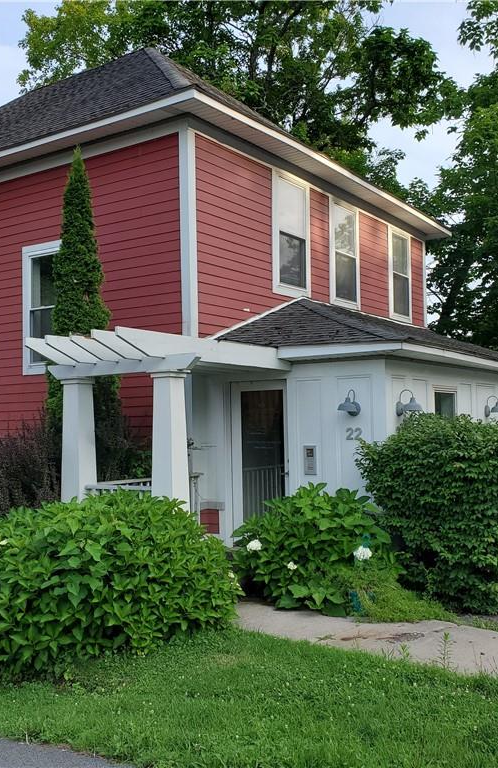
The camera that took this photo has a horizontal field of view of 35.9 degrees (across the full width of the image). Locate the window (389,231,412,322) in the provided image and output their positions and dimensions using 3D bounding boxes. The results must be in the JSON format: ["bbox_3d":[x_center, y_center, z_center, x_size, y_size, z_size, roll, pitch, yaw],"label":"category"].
[{"bbox_3d":[2.944,-2.086,14.789,0.120,1.744,1.109,-3,-3,33],"label":"window"}]

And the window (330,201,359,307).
[{"bbox_3d":[1.623,-2.138,12.770,0.120,1.753,1.099,-3,-3,33],"label":"window"}]

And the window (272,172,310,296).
[{"bbox_3d":[0.662,-2.154,11.299,0.120,1.726,1.123,-3,-3,33],"label":"window"}]

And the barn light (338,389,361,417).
[{"bbox_3d":[1.077,0.213,8.230,0.220,0.310,0.290,-3,-3,33],"label":"barn light"}]

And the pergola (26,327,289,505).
[{"bbox_3d":[-0.752,0.781,7.849,1.900,2.420,2.850,-3,-3,33],"label":"pergola"}]

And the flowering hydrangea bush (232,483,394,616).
[{"bbox_3d":[0.564,1.401,6.755,1.250,1.020,1.350,-1,-3,0],"label":"flowering hydrangea bush"}]

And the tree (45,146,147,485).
[{"bbox_3d":[-1.965,-0.308,9.045,0.920,5.000,0.920,-3,-3,33],"label":"tree"}]

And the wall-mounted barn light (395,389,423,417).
[{"bbox_3d":[1.761,0.218,8.356,0.275,0.310,0.220,-3,-3,33],"label":"wall-mounted barn light"}]

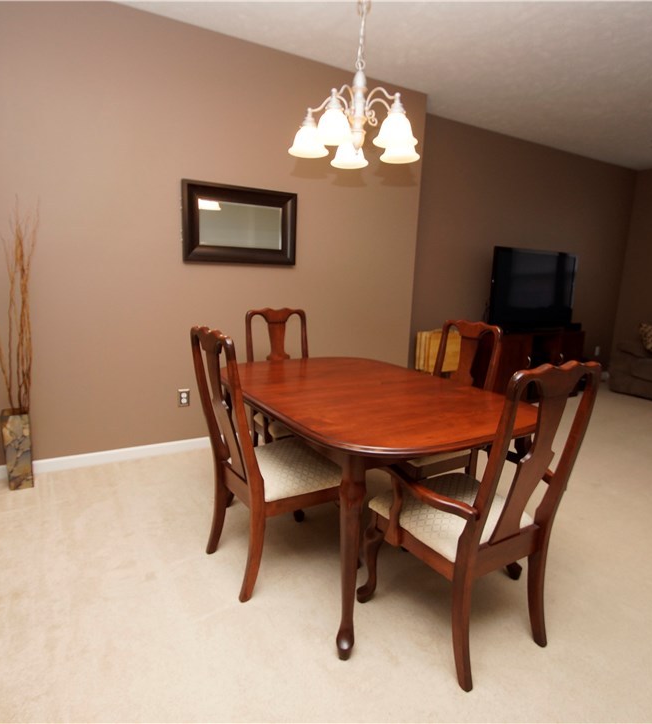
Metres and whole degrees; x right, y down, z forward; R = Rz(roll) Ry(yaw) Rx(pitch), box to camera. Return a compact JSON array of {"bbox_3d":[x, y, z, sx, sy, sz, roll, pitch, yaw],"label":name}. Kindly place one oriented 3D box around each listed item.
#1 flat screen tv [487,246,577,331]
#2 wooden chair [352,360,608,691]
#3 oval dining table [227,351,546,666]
[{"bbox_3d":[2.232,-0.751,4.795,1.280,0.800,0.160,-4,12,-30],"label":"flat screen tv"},{"bbox_3d":[0.496,0.458,1.559,0.580,1.020,0.570,-4,12,-30],"label":"wooden chair"},{"bbox_3d":[0.130,0.478,2.124,1.025,0.755,1.475,-4,12,-30],"label":"oval dining table"}]

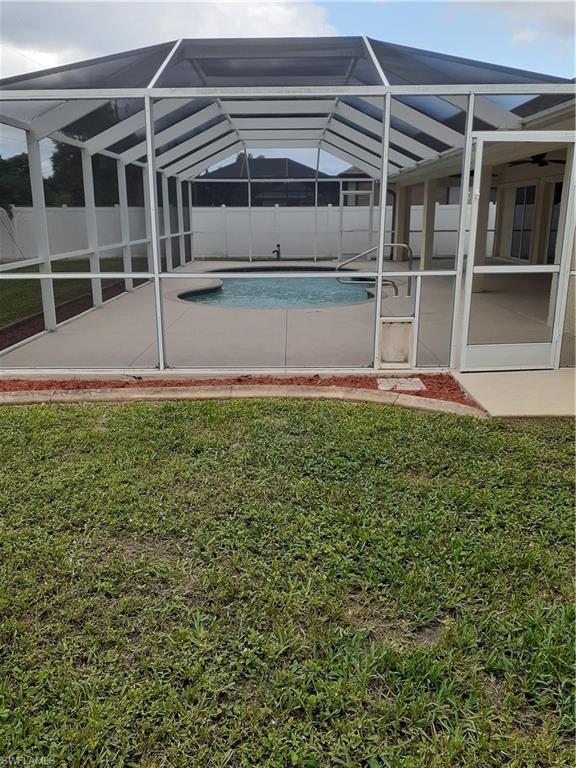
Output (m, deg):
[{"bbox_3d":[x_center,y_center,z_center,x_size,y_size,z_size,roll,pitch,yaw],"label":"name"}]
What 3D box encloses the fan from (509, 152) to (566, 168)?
[{"bbox_3d":[4.637,-4.123,11.000,1.280,0.350,1.280,0,16,0],"label":"fan"}]

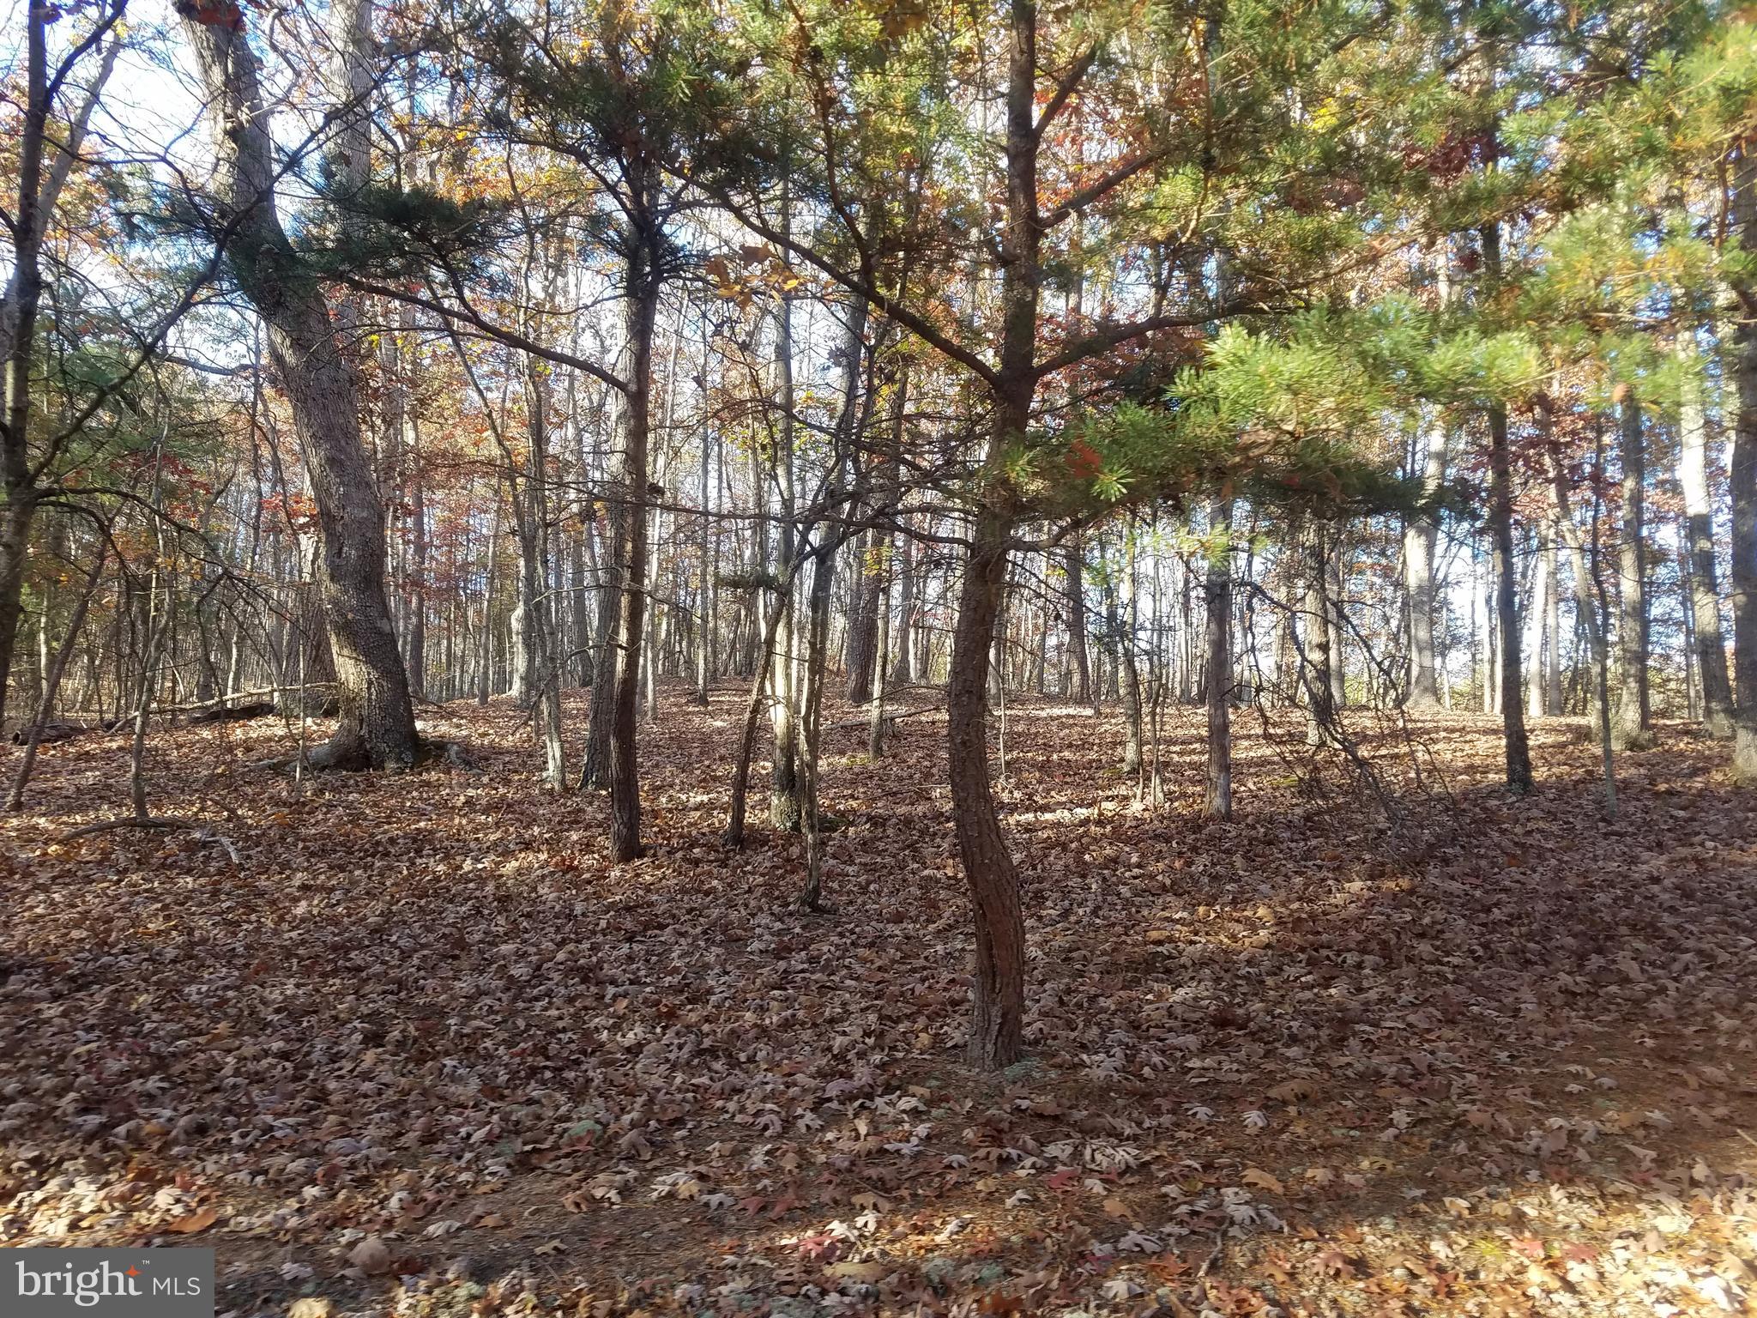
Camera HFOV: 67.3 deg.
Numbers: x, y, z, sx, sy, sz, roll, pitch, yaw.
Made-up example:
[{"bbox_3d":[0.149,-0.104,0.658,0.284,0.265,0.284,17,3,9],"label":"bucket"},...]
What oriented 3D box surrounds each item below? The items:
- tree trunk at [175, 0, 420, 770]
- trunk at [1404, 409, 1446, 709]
[{"bbox_3d":[-6.065,-2.813,13.800,2.423,7.880,1.000,0,0,0],"label":"tree trunk"},{"bbox_3d":[9.315,-1.697,22.500,0.724,5.088,0.620,0,0,0],"label":"trunk"}]

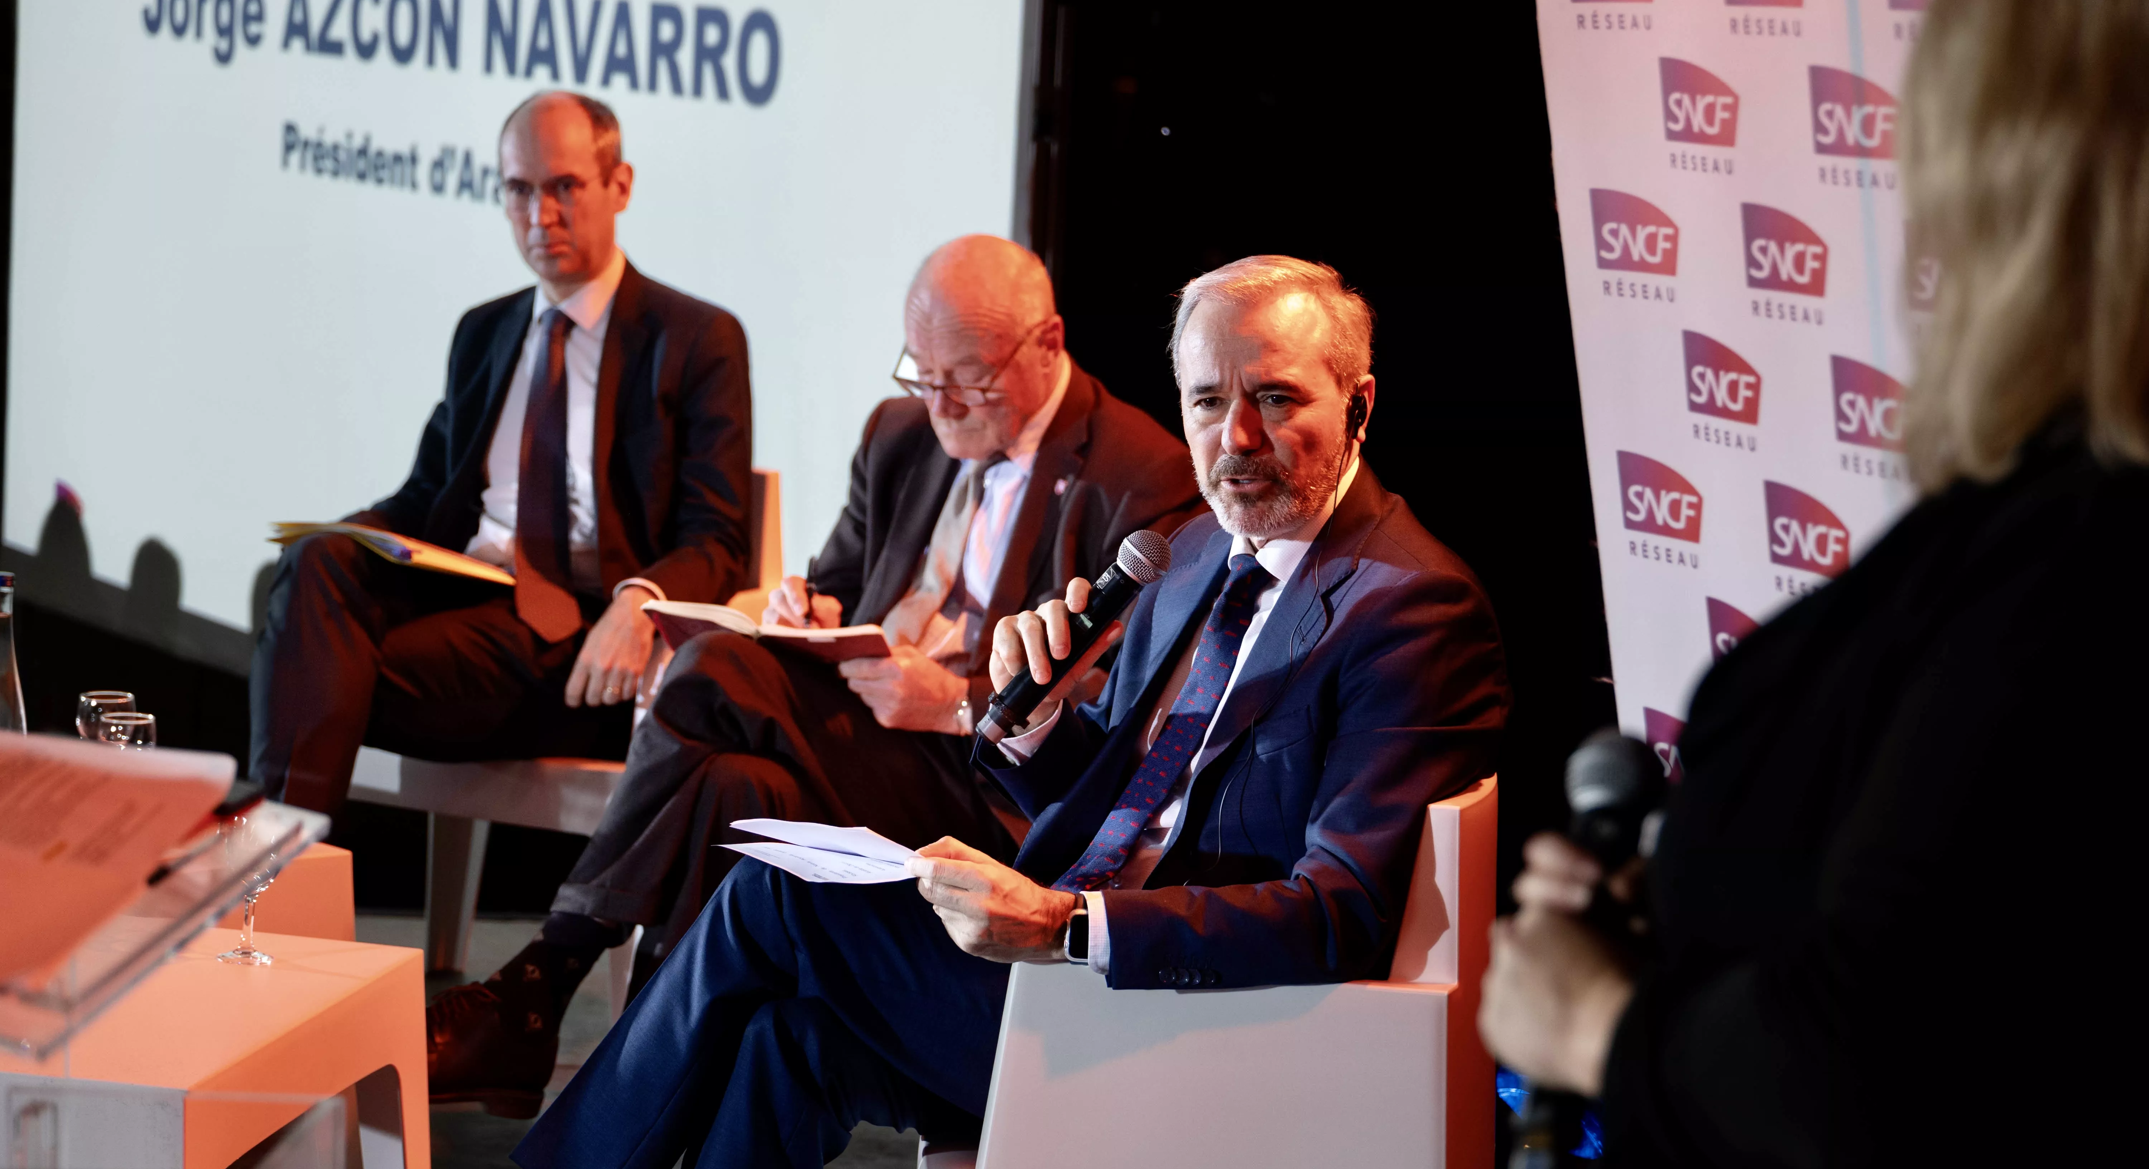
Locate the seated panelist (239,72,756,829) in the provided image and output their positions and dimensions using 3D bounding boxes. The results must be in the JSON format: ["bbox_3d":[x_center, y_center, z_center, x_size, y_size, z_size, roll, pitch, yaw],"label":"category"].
[{"bbox_3d":[-0.749,0.005,6.342,0.570,1.240,0.790,8,10,27],"label":"seated panelist"}]

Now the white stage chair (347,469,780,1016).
[{"bbox_3d":[-0.706,0.223,6.506,0.580,0.770,0.550,6,10,20],"label":"white stage chair"}]

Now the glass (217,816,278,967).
[{"bbox_3d":[-0.866,0.321,5.136,0.066,0.149,0.066,3,9,0],"label":"glass"}]

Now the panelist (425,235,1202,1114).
[{"bbox_3d":[-0.228,0.192,5.525,0.930,1.180,0.580,-4,12,-39],"label":"panelist"}]

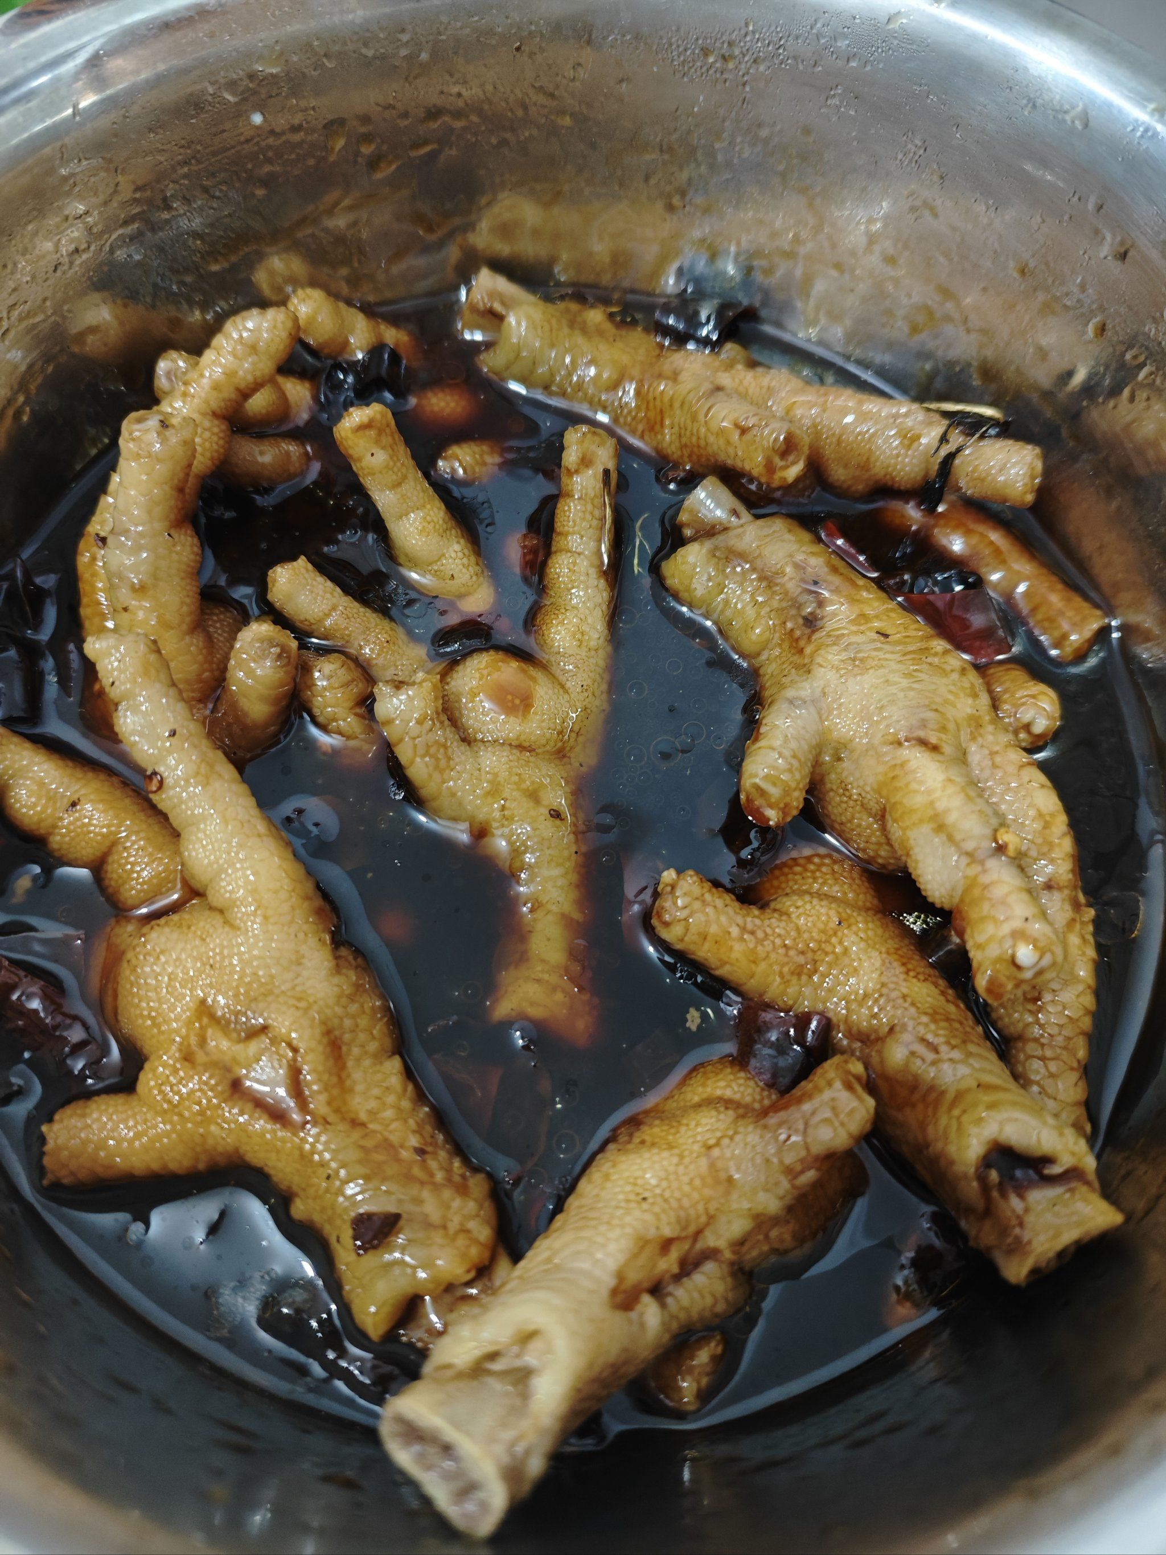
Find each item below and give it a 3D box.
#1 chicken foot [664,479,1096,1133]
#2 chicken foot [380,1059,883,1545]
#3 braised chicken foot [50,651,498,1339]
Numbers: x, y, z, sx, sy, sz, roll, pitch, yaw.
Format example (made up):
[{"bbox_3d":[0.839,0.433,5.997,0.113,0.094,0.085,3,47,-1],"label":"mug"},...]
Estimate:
[{"bbox_3d":[0.053,-0.002,0.179,0.053,0.036,0.122,-25,70,-12],"label":"chicken foot"},{"bbox_3d":[0.006,0.066,0.146,0.075,0.040,0.035,-32,71,-34],"label":"chicken foot"},{"bbox_3d":[-0.058,0.034,0.161,0.052,0.036,0.114,-26,71,-12],"label":"braised chicken foot"}]

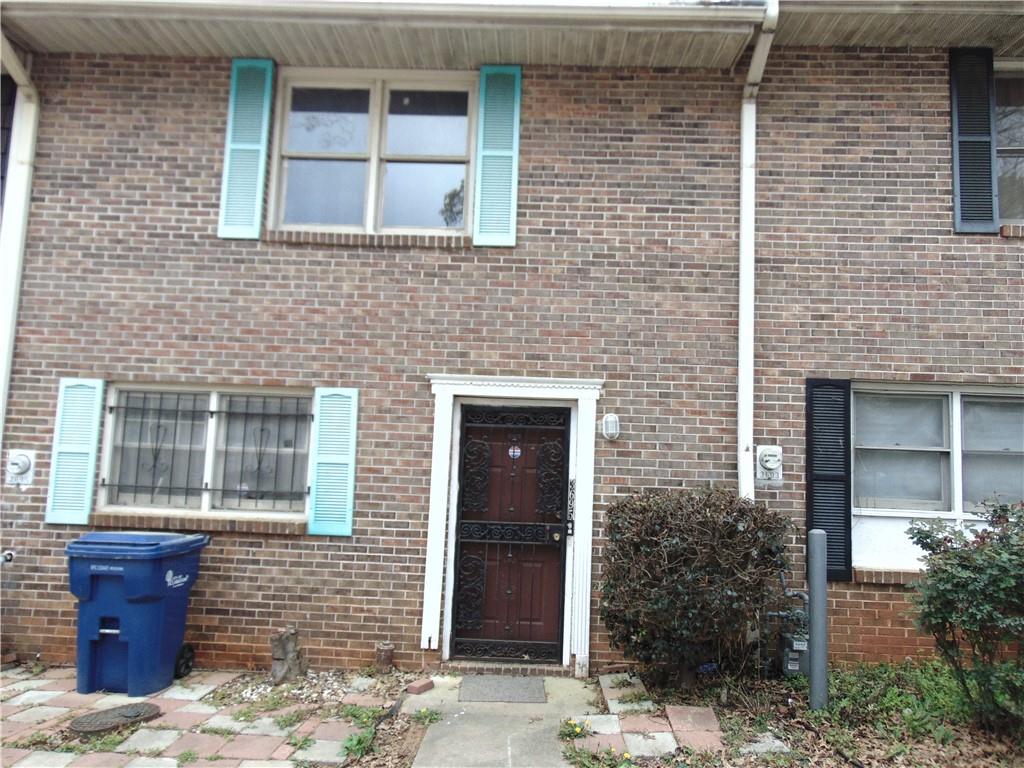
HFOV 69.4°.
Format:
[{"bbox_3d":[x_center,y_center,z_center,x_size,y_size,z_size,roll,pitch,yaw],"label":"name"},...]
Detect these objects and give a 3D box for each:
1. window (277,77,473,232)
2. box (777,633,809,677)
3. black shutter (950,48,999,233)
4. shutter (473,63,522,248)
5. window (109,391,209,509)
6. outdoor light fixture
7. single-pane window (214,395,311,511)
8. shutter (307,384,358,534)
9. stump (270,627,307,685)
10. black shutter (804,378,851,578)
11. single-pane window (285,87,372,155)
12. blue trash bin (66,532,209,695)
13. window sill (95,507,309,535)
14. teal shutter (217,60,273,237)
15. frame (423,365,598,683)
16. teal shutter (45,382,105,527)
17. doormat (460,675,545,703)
[{"bbox_3d":[-1.193,-1.984,6.365,1.690,1.375,0.100,2,-6,2],"label":"window"},{"bbox_3d":[2.139,2.037,5.570,0.220,0.315,0.180,2,-6,2],"label":"box"},{"bbox_3d":[3.871,-2.045,6.210,0.359,1.610,0.040,2,-6,2],"label":"black shutter"},{"bbox_3d":[-0.117,-1.944,6.285,0.350,1.589,0.040,2,-6,2],"label":"shutter"},{"bbox_3d":[-2.939,0.540,6.151,0.810,0.965,0.090,2,-6,2],"label":"window"},{"bbox_3d":[0.806,0.346,5.988,0.133,0.211,0.110,2,-6,2],"label":"outdoor light fixture"},{"bbox_3d":[-2.095,0.578,6.171,0.838,0.968,0.070,2,-6,2],"label":"single-pane window"},{"bbox_3d":[-1.455,0.634,6.054,0.355,1.193,0.040,2,-6,2],"label":"shutter"},{"bbox_3d":[-1.700,2.071,5.668,0.268,0.406,0.280,2,-6,2],"label":"stump"},{"bbox_3d":[2.543,0.760,5.940,0.352,1.602,0.040,2,-6,2],"label":"black shutter"},{"bbox_3d":[-1.601,-2.297,6.461,0.727,0.589,0.040,2,-6,2],"label":"single-pane window"},{"bbox_3d":[-2.822,1.686,5.571,0.700,1.070,0.780,2,-6,2],"label":"blue trash bin"},{"bbox_3d":[-2.539,1.136,6.072,1.768,0.135,0.130,2,-6,2],"label":"window sill"},{"bbox_3d":[-2.276,-2.018,6.343,0.354,1.593,0.040,2,-6,2],"label":"teal shutter"},{"bbox_3d":[-0.012,1.109,5.978,1.427,2.332,0.160,2,-6,2],"label":"frame"},{"bbox_3d":[-3.600,0.553,6.115,0.366,1.193,0.040,2,-6,2],"label":"teal shutter"},{"bbox_3d":[-0.070,2.279,5.541,0.635,0.015,0.570,2,-6,2],"label":"doormat"}]

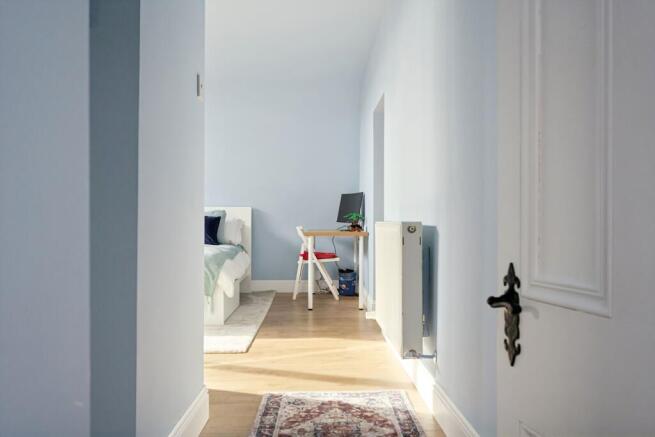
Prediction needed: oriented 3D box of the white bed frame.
[{"bbox_3d":[-1.670,0.365,5.330,1.650,1.000,2.040,0,0,-1],"label":"white bed frame"}]

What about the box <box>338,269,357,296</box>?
[{"bbox_3d":[0.228,0.722,6.130,0.190,0.285,0.180,0,0,0],"label":"box"}]

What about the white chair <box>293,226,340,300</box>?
[{"bbox_3d":[-0.110,0.475,5.970,0.500,0.780,0.440,0,0,2],"label":"white chair"}]

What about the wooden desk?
[{"bbox_3d":[0.084,0.495,5.680,0.600,0.740,1.200,0,0,0],"label":"wooden desk"}]

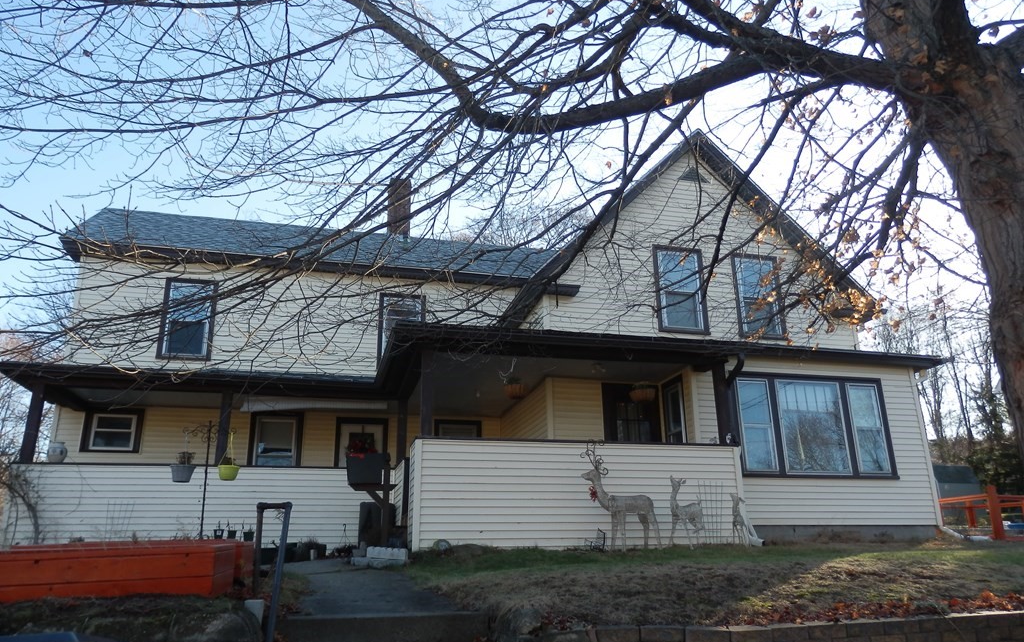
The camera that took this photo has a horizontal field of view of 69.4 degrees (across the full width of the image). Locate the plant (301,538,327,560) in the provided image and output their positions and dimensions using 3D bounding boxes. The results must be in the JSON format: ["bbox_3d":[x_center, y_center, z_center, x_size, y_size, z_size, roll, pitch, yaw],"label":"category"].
[{"bbox_3d":[-3.136,3.597,11.668,0.370,0.320,0.350,4,-19,-13],"label":"plant"}]

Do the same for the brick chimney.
[{"bbox_3d":[-2.907,-2.809,19.186,0.570,1.720,0.570,4,-19,-13],"label":"brick chimney"}]

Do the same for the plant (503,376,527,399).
[{"bbox_3d":[0.049,0.959,10.781,0.340,0.310,0.340,4,-19,-13],"label":"plant"}]

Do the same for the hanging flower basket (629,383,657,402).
[{"bbox_3d":[1.976,1.074,11.187,0.410,0.250,0.410,-1,-19,0],"label":"hanging flower basket"}]

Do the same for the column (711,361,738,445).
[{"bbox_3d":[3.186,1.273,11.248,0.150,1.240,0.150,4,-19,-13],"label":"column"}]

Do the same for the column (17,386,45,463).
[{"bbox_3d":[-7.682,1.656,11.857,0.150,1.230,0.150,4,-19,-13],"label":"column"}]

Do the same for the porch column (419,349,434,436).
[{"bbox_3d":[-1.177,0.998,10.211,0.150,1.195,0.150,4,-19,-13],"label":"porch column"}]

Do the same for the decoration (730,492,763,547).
[{"bbox_3d":[3.214,2.768,10.333,0.380,0.706,0.180,-10,-21,25],"label":"decoration"}]

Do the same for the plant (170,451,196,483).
[{"bbox_3d":[-4.783,2.123,10.764,0.345,0.425,0.345,4,-19,-13],"label":"plant"}]

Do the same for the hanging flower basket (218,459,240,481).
[{"bbox_3d":[-4.169,2.202,10.896,0.300,0.275,0.300,4,-19,-13],"label":"hanging flower basket"}]

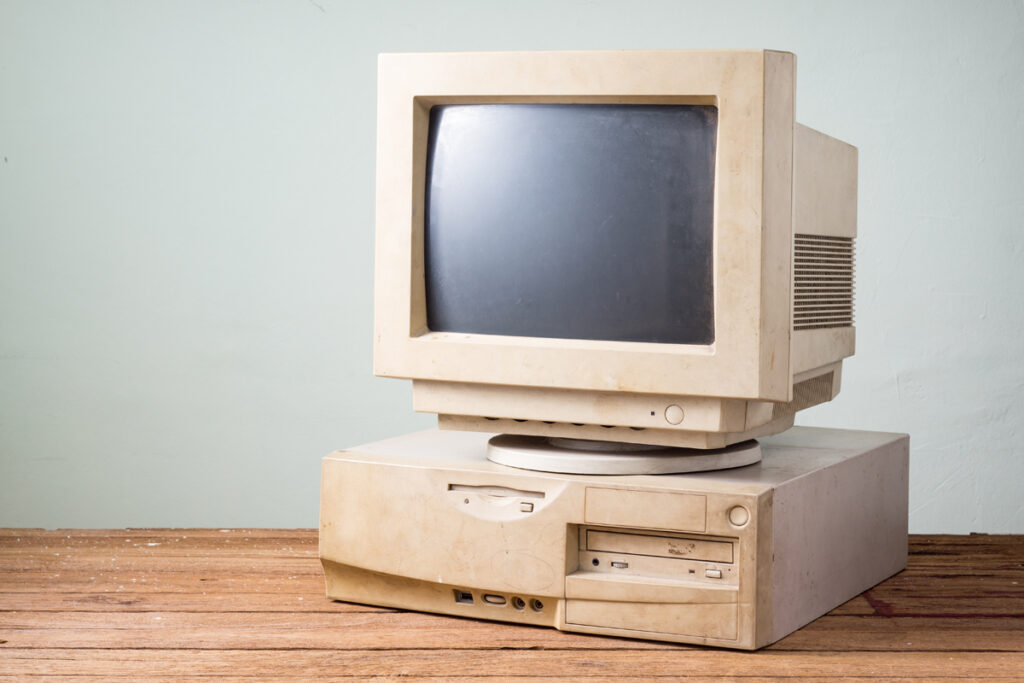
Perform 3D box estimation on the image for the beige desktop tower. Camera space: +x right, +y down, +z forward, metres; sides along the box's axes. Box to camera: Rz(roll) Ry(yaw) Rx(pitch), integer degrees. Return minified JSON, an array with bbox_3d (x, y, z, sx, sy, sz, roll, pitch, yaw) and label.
[{"bbox_3d":[0.103,0.159,1.966,0.420,0.130,0.382,3,6,28],"label":"beige desktop tower"}]

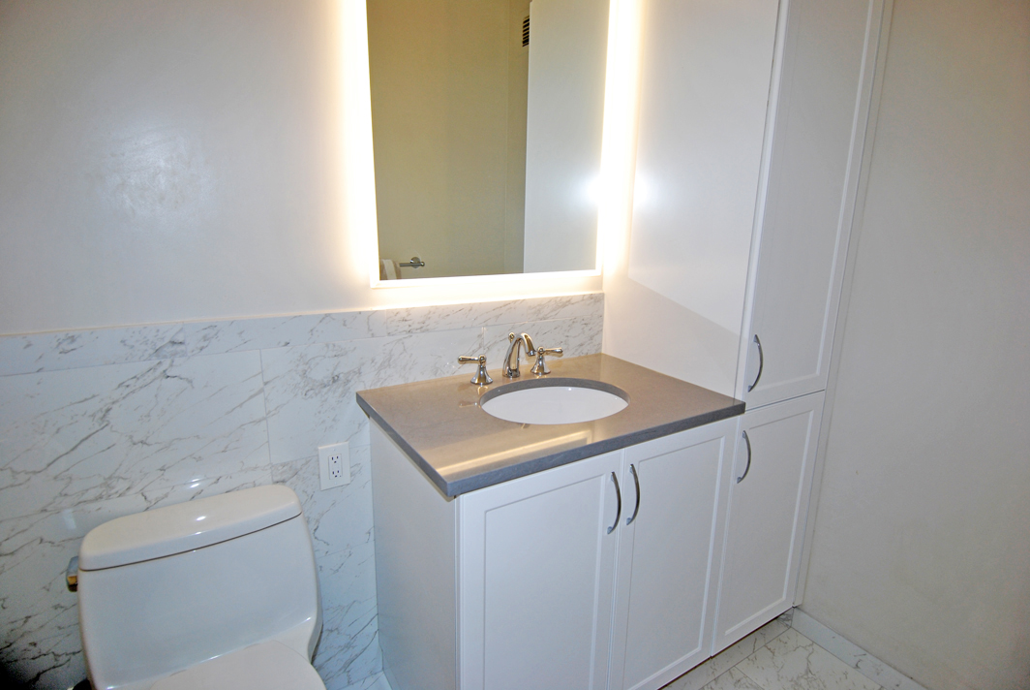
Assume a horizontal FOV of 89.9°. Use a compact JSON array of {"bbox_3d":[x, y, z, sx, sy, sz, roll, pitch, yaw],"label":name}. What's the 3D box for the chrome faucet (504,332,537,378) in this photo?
[{"bbox_3d":[0.016,0.033,1.505,0.052,0.143,0.148,-7,15,-31],"label":"chrome faucet"}]

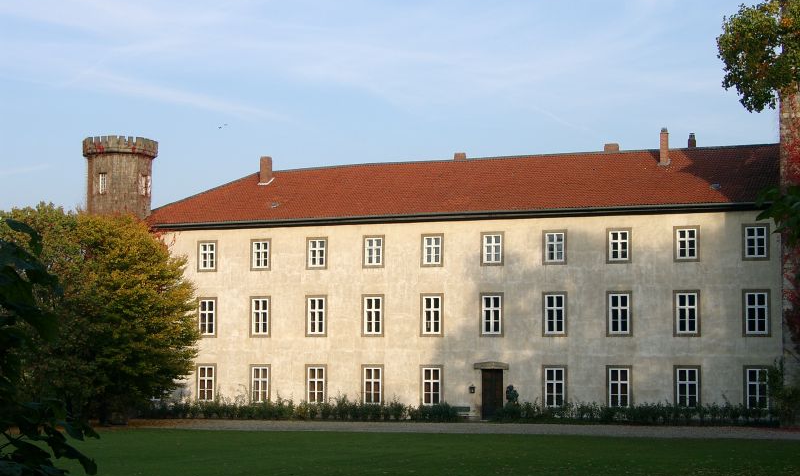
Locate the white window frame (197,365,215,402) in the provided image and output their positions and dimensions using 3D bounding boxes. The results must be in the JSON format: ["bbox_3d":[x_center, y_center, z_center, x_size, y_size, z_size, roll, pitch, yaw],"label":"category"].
[{"bbox_3d":[-12.264,9.192,93.449,1.328,2.388,0.200,-2,-5,22],"label":"white window frame"}]

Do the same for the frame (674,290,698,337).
[{"bbox_3d":[15.967,4.207,82.383,1.349,2.559,0.200,-2,-5,22],"label":"frame"}]

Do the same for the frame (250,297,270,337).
[{"bbox_3d":[-7.989,4.505,84.835,1.329,2.325,0.200,-2,-5,23],"label":"frame"}]

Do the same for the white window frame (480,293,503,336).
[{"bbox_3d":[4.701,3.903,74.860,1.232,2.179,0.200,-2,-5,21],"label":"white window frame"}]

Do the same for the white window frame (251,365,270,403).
[{"bbox_3d":[-8.653,9.049,91.990,1.378,2.351,0.200,-2,-5,22],"label":"white window frame"}]

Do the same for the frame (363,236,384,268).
[{"bbox_3d":[-1.452,0.771,82.405,1.329,1.812,0.200,-2,-5,23],"label":"frame"}]

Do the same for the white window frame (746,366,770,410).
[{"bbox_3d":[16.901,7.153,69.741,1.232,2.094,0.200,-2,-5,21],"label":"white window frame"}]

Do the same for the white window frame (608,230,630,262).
[{"bbox_3d":[11.405,0.389,77.025,1.329,1.812,0.200,-2,-5,23],"label":"white window frame"}]

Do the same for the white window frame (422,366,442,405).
[{"bbox_3d":[1.945,8.745,87.697,1.314,2.241,0.200,-2,-5,22],"label":"white window frame"}]

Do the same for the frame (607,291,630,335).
[{"bbox_3d":[11.386,3.928,76.728,1.329,2.325,0.200,-2,-5,23],"label":"frame"}]

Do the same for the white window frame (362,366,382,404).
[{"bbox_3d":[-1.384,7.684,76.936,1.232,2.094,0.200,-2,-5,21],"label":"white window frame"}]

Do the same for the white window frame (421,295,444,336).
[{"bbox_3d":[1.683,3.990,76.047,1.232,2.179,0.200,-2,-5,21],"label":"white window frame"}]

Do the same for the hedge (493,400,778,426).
[{"bbox_3d":[12.727,9.648,81.759,15.731,1.300,1.200,-2,-5,22],"label":"hedge"}]

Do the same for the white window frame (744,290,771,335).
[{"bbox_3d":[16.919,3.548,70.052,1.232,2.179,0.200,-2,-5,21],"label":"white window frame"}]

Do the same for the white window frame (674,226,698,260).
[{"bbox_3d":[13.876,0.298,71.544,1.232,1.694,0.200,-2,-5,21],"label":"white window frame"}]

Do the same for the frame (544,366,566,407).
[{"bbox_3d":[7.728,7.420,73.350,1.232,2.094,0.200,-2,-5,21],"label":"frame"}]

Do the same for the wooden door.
[{"bbox_3d":[5.000,8.392,79.086,1.191,2.683,0.150,-2,-5,23],"label":"wooden door"}]

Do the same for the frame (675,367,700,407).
[{"bbox_3d":[14.612,7.625,75.052,1.329,2.209,0.200,-2,-5,23],"label":"frame"}]

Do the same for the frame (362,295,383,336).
[{"bbox_3d":[-1.471,4.311,82.108,1.329,2.325,0.200,-2,-5,23],"label":"frame"}]

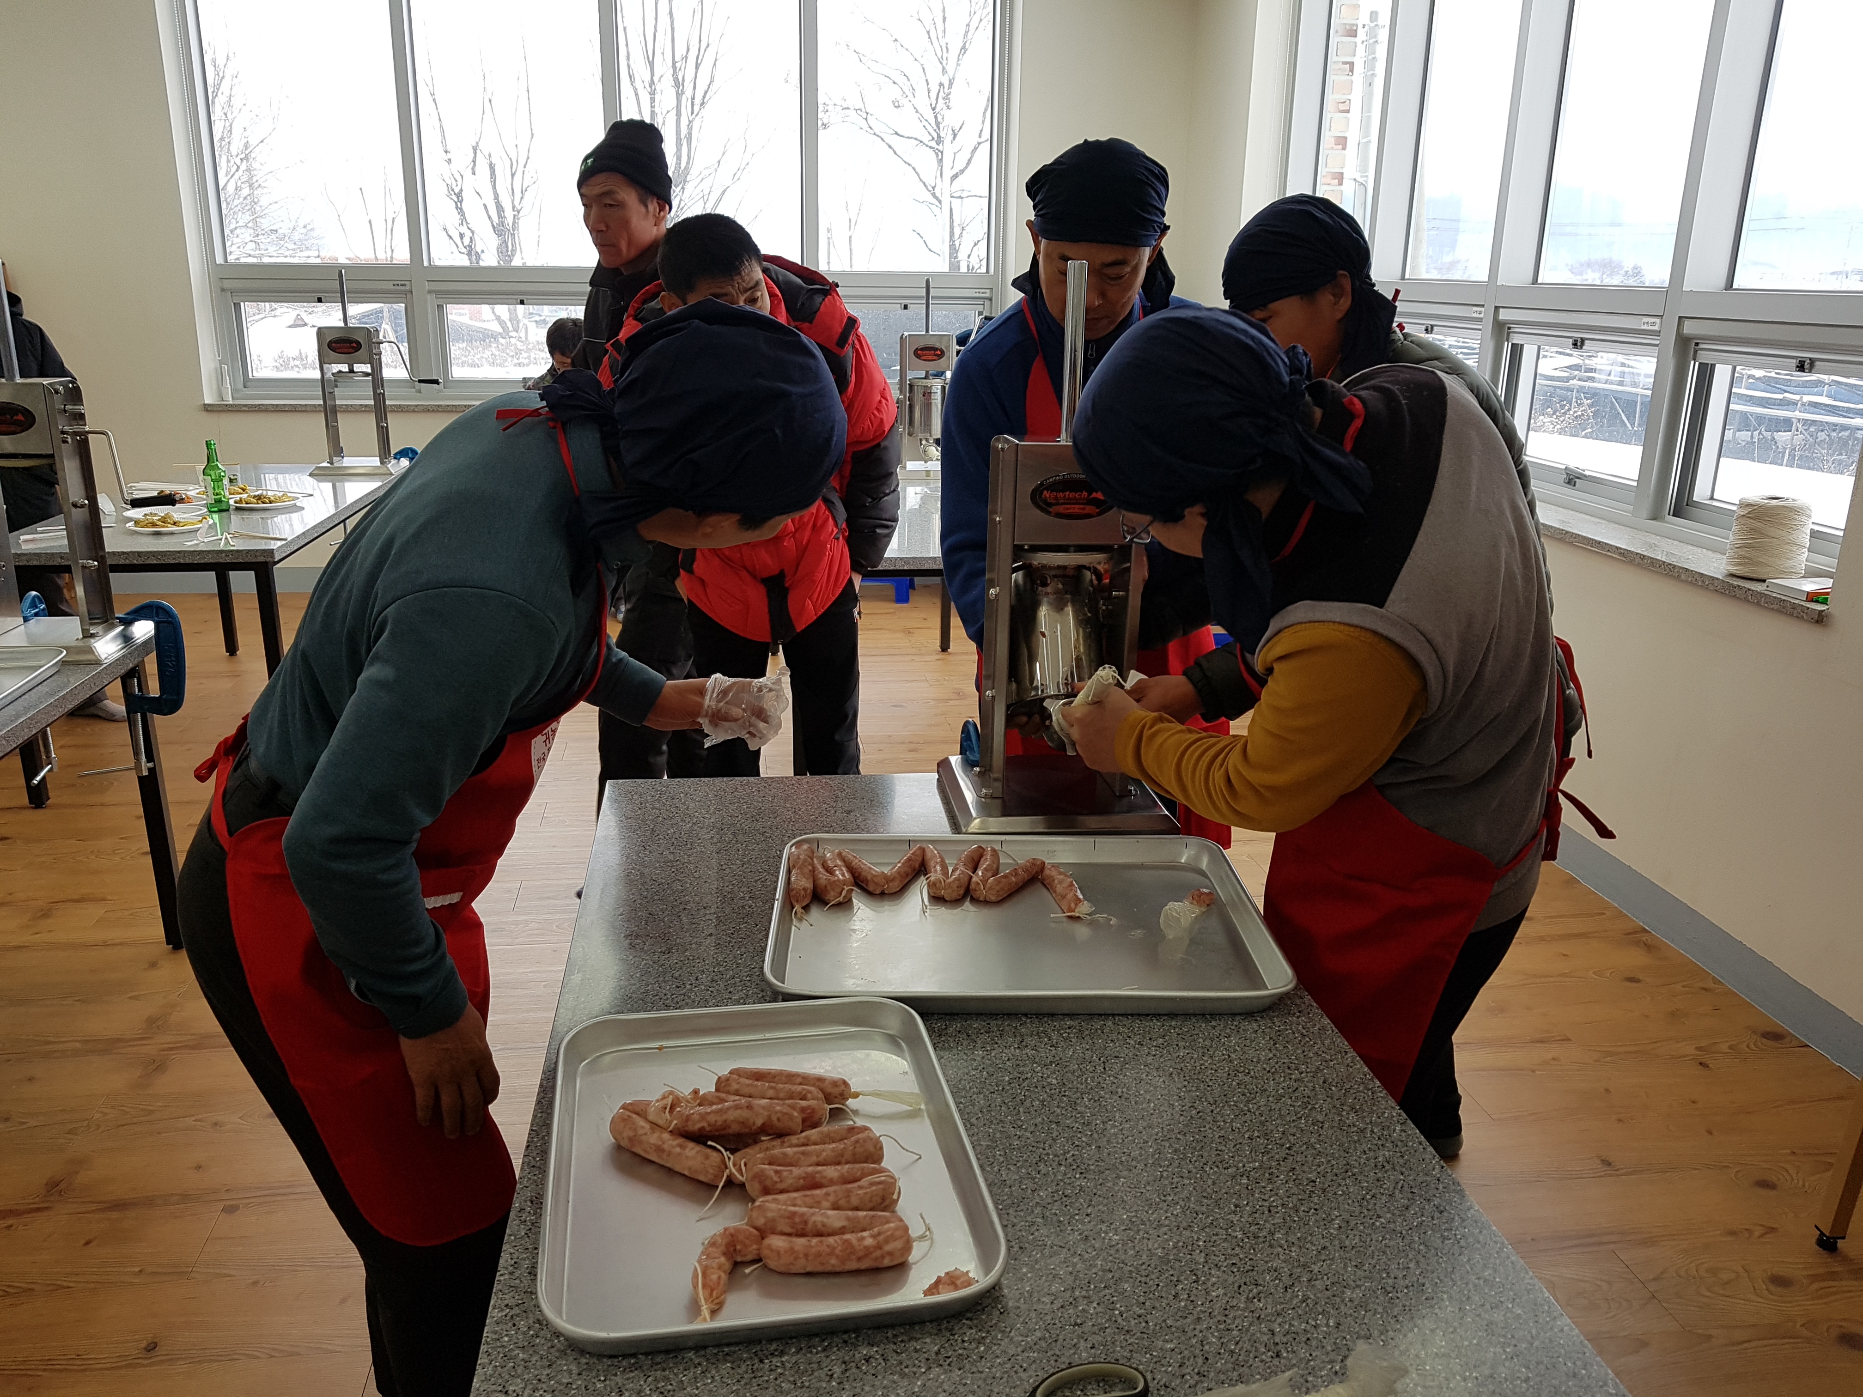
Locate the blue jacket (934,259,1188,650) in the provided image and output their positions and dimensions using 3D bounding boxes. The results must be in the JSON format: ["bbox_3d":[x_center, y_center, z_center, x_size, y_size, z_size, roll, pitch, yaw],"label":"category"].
[{"bbox_3d":[0.227,-0.373,2.278,0.510,0.650,0.360,-1,17,-8],"label":"blue jacket"}]

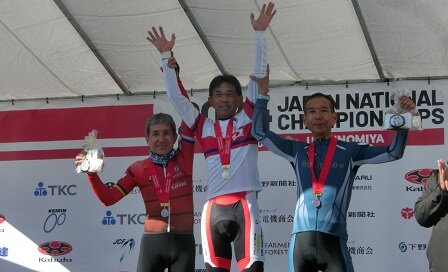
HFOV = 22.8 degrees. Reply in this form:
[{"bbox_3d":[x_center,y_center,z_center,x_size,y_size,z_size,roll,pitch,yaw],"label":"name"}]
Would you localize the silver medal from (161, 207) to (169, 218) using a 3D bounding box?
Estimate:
[{"bbox_3d":[-0.339,0.442,6.380,0.048,0.055,0.007,-1,-8,6],"label":"silver medal"}]

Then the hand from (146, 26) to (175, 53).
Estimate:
[{"bbox_3d":[-0.357,-0.551,6.350,0.150,0.165,0.055,-24,-3,4],"label":"hand"}]

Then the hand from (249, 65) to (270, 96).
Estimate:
[{"bbox_3d":[0.212,-0.314,6.300,0.080,0.175,0.100,1,-8,41],"label":"hand"}]

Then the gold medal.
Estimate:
[{"bbox_3d":[0.010,0.219,6.270,0.049,0.058,0.007,-2,-8,7],"label":"gold medal"}]

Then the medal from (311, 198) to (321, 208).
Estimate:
[{"bbox_3d":[0.500,0.365,6.070,0.048,0.054,0.007,-2,-8,10],"label":"medal"}]

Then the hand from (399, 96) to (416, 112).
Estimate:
[{"bbox_3d":[1.007,-0.174,6.100,0.092,0.090,0.085,-2,-8,11],"label":"hand"}]

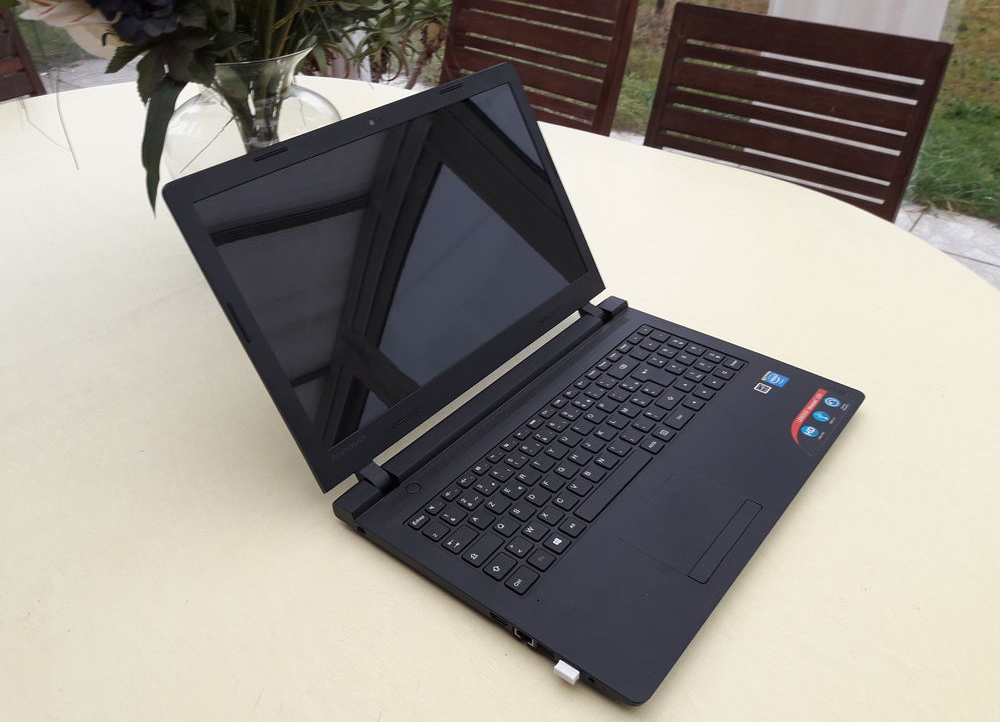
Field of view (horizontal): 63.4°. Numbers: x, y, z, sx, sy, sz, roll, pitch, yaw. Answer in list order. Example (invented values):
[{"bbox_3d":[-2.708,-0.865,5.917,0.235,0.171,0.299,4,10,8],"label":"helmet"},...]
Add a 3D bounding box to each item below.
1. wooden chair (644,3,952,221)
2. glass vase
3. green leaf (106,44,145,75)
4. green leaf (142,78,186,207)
[{"bbox_3d":[0.308,-0.057,1.379,0.490,0.890,0.580,25,43,33],"label":"wooden chair"},{"bbox_3d":[-0.331,-0.318,1.085,0.240,0.207,0.240,-12,36,-14],"label":"glass vase"},{"bbox_3d":[-0.418,-0.336,0.903,0.050,0.036,0.032,-16,37,-19],"label":"green leaf"},{"bbox_3d":[-0.396,-0.248,0.948,0.045,0.165,0.030,5,29,-24],"label":"green leaf"}]

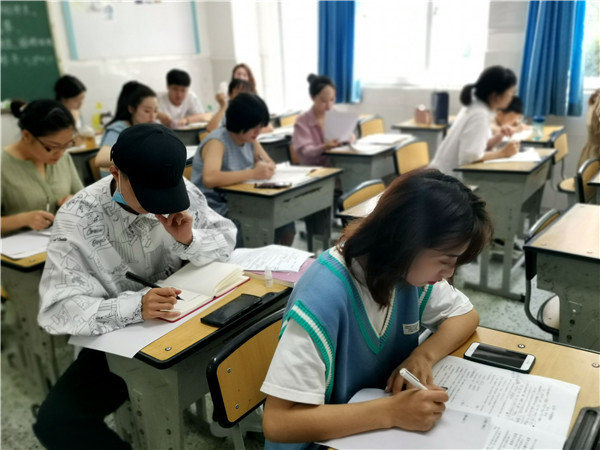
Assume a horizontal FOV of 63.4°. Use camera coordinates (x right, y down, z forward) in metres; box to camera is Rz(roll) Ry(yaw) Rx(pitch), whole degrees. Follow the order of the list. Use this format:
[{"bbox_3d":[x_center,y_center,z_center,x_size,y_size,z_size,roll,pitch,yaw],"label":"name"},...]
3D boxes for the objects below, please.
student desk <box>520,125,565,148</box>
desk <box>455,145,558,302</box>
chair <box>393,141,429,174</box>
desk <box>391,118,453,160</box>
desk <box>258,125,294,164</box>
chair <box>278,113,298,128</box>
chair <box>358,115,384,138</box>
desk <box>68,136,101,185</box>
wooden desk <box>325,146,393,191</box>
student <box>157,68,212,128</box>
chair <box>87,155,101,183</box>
[{"bbox_3d":[1.643,-0.302,3.602,0.410,0.760,0.600,13,25,35],"label":"student desk"},{"bbox_3d":[1.207,-0.023,2.905,0.405,0.760,0.610,12,24,36],"label":"desk"},{"bbox_3d":[0.920,-0.153,3.269,0.450,0.785,0.400,16,27,42],"label":"chair"},{"bbox_3d":[1.097,-0.495,4.175,0.410,0.760,0.600,13,25,35],"label":"desk"},{"bbox_3d":[-0.154,-0.348,3.919,0.410,0.760,0.600,13,25,35],"label":"desk"},{"bbox_3d":[0.116,-0.751,5.073,0.450,0.785,0.400,11,24,34],"label":"chair"},{"bbox_3d":[0.787,-0.546,4.287,0.450,0.800,0.390,13,25,35],"label":"chair"},{"bbox_3d":[-1.476,-0.253,3.808,0.410,0.760,0.600,13,25,35],"label":"desk"},{"bbox_3d":[0.509,-0.183,3.458,0.405,0.760,0.610,12,25,37],"label":"wooden desk"},{"bbox_3d":[-1.065,-0.826,4.607,0.520,1.240,0.660,-12,23,-25],"label":"student"},{"bbox_3d":[-1.197,-0.164,3.610,0.450,0.785,0.400,11,24,34],"label":"chair"}]

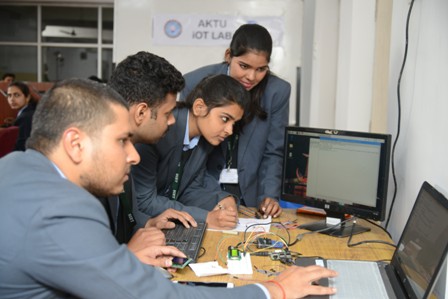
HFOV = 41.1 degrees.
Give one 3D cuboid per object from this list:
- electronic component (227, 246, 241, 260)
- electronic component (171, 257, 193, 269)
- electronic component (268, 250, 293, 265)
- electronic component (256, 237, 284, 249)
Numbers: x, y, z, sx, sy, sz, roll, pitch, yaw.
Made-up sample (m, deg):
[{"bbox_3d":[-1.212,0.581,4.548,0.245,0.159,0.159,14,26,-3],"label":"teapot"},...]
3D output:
[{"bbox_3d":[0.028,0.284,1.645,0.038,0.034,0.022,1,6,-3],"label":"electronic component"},{"bbox_3d":[-0.106,0.282,1.490,0.044,0.010,0.042,8,32,26],"label":"electronic component"},{"bbox_3d":[0.158,0.294,1.652,0.060,0.022,0.085,3,6,16],"label":"electronic component"},{"bbox_3d":[0.140,0.279,1.790,0.078,0.024,0.040,1,6,-2],"label":"electronic component"}]

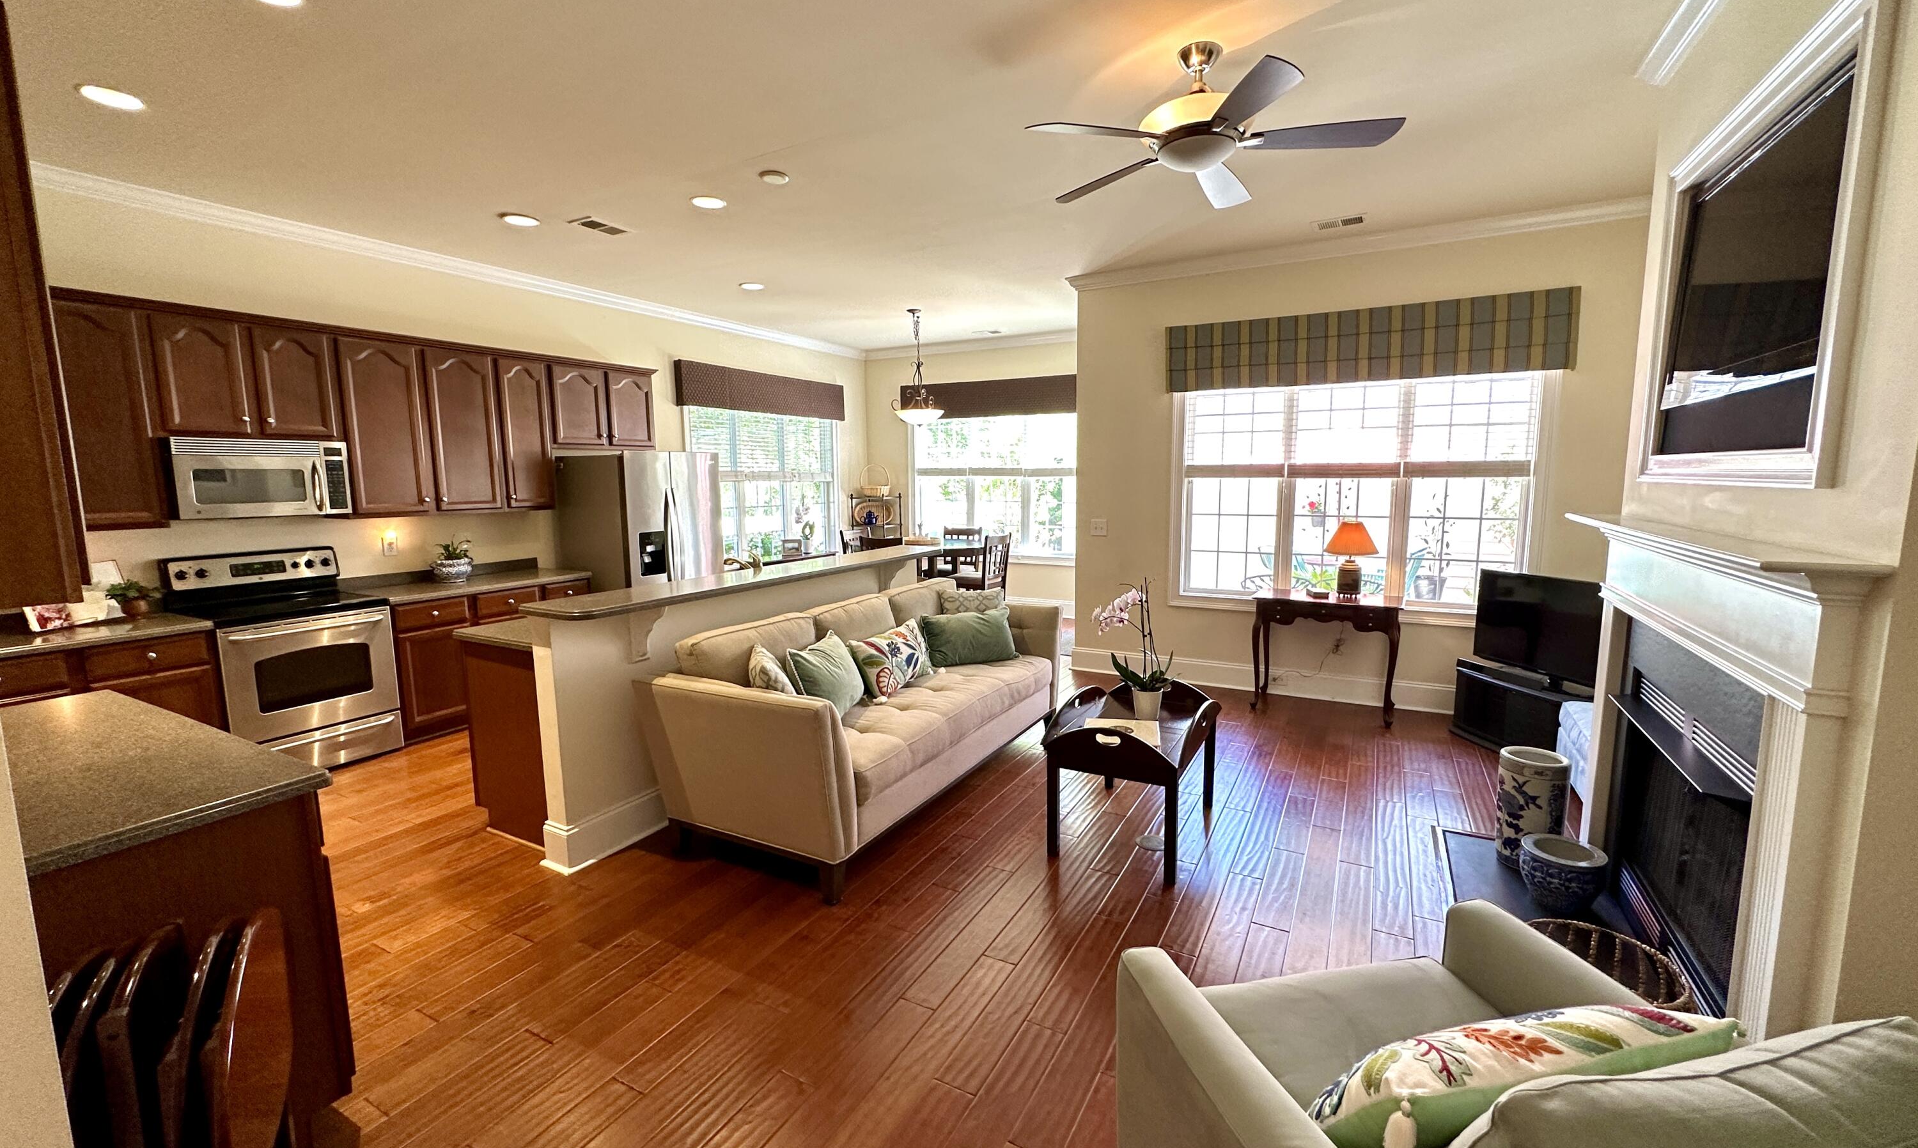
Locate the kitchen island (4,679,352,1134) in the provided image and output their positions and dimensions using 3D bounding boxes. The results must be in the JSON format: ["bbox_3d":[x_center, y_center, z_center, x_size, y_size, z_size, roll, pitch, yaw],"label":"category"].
[{"bbox_3d":[-2.235,0.906,1.918,1.480,0.914,0.635,4,8,29],"label":"kitchen island"}]

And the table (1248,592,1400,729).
[{"bbox_3d":[2.449,0.543,5.195,0.890,0.765,0.510,4,8,29],"label":"table"}]

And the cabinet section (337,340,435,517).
[{"bbox_3d":[-3.592,-0.884,4.776,0.320,1.042,0.469,4,8,29],"label":"cabinet section"}]

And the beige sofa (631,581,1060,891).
[{"bbox_3d":[-0.367,0.631,4.067,1.050,0.930,2.280,4,8,29],"label":"beige sofa"}]

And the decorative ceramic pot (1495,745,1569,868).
[{"bbox_3d":[2.321,0.951,3.145,0.230,0.440,0.230,4,8,29],"label":"decorative ceramic pot"}]

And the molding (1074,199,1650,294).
[{"bbox_3d":[2.417,-2.123,5.134,3.550,0.100,0.100,4,8,29],"label":"molding"}]

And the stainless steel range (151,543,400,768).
[{"bbox_3d":[-3.723,0.498,4.313,0.705,1.190,0.761,4,8,29],"label":"stainless steel range"}]

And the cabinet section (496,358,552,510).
[{"bbox_3d":[-3.173,-0.980,5.528,0.320,1.043,0.384,4,8,29],"label":"cabinet section"}]

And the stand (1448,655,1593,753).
[{"bbox_3d":[3.294,0.813,4.396,0.450,0.420,0.820,-2,7,-9],"label":"stand"}]

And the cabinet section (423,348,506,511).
[{"bbox_3d":[-3.373,-0.933,5.171,0.320,1.040,0.459,4,8,29],"label":"cabinet section"}]

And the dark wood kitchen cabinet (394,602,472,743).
[{"bbox_3d":[-3.485,0.565,4.952,0.610,0.870,0.470,4,8,29],"label":"dark wood kitchen cabinet"}]

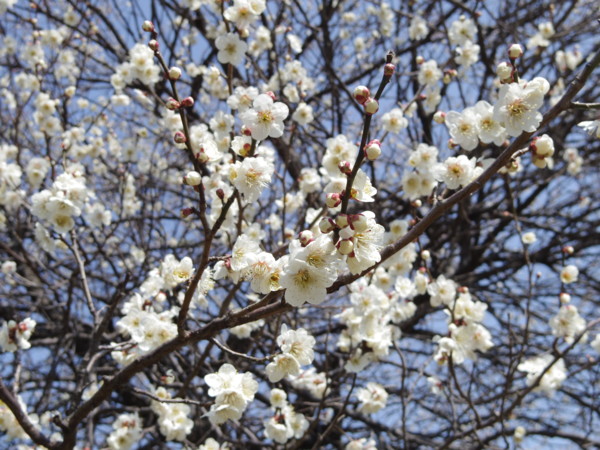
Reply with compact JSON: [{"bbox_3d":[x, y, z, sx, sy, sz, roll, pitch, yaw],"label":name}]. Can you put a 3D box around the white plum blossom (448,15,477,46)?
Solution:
[{"bbox_3d":[0.140,-0.167,0.700,0.024,0.026,0.015,0,9,0],"label":"white plum blossom"}]

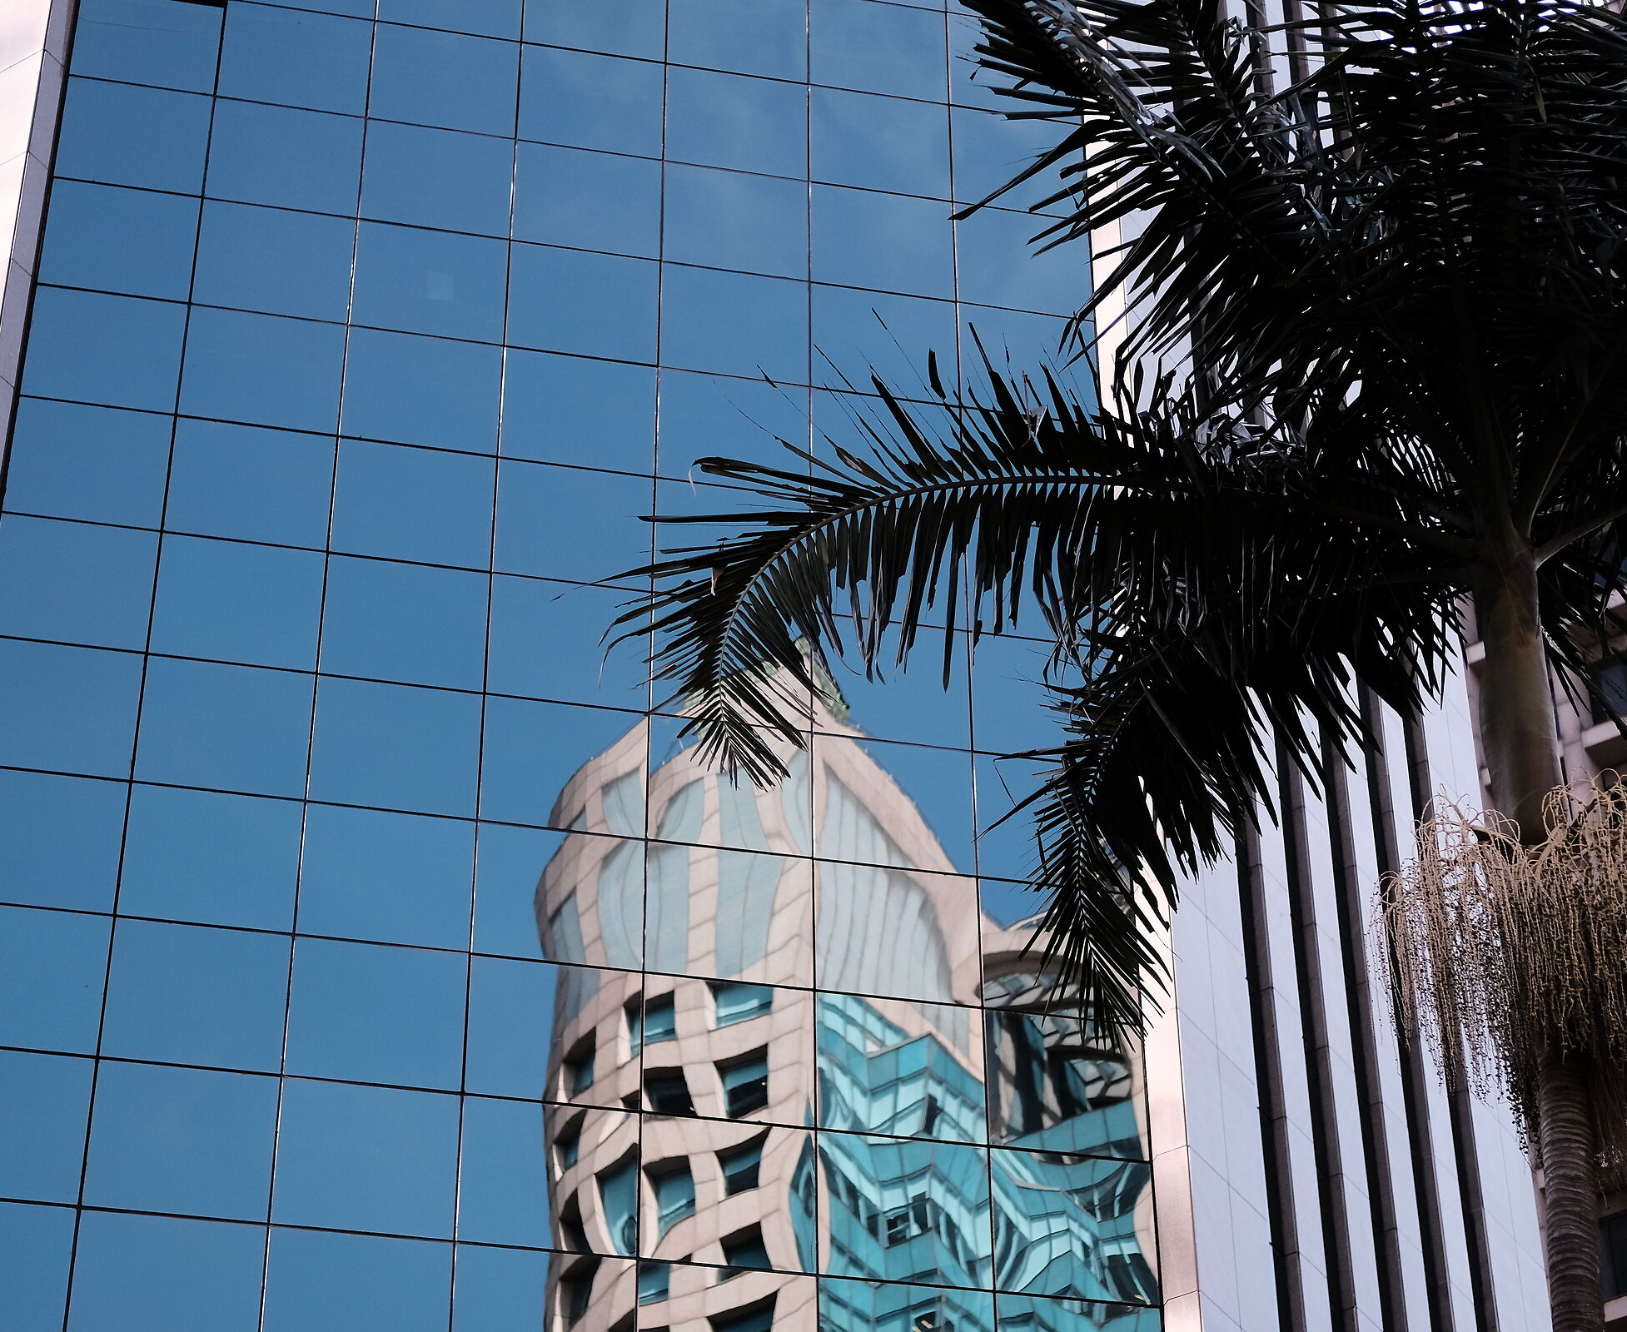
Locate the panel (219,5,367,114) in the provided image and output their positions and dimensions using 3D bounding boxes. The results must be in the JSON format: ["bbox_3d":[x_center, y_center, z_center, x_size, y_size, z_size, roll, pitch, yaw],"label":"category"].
[{"bbox_3d":[-4.755,-5.554,38.192,1.337,1.260,0.060,7,-39,-9],"label":"panel"}]

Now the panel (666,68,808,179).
[{"bbox_3d":[-0.728,-5.061,38.845,1.337,1.260,0.060,7,-39,-9],"label":"panel"}]

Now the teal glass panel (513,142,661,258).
[{"bbox_3d":[-2.173,-4.487,40.019,1.428,1.349,0.050,7,-39,-9],"label":"teal glass panel"}]

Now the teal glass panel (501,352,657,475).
[{"bbox_3d":[-2.157,-2.350,38.304,1.428,1.349,0.050,7,-39,-9],"label":"teal glass panel"}]

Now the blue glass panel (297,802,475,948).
[{"bbox_3d":[-3.547,1.752,34.649,1.428,1.349,0.050,7,-39,-9],"label":"blue glass panel"}]

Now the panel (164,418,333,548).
[{"bbox_3d":[-4.472,-1.457,33.103,1.280,1.211,0.050,7,-39,-9],"label":"panel"}]

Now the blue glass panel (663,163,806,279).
[{"bbox_3d":[-0.672,-3.858,36.035,1.280,1.211,0.050,7,-39,-9],"label":"blue glass panel"}]

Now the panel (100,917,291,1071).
[{"bbox_3d":[-4.443,2.371,30.017,1.280,1.211,0.050,7,-39,-9],"label":"panel"}]

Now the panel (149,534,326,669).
[{"bbox_3d":[-4.465,-0.500,32.332,1.280,1.211,0.050,7,-39,-9],"label":"panel"}]

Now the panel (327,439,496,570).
[{"bbox_3d":[-3.385,-1.353,35.188,1.337,1.260,0.060,7,-39,-9],"label":"panel"}]

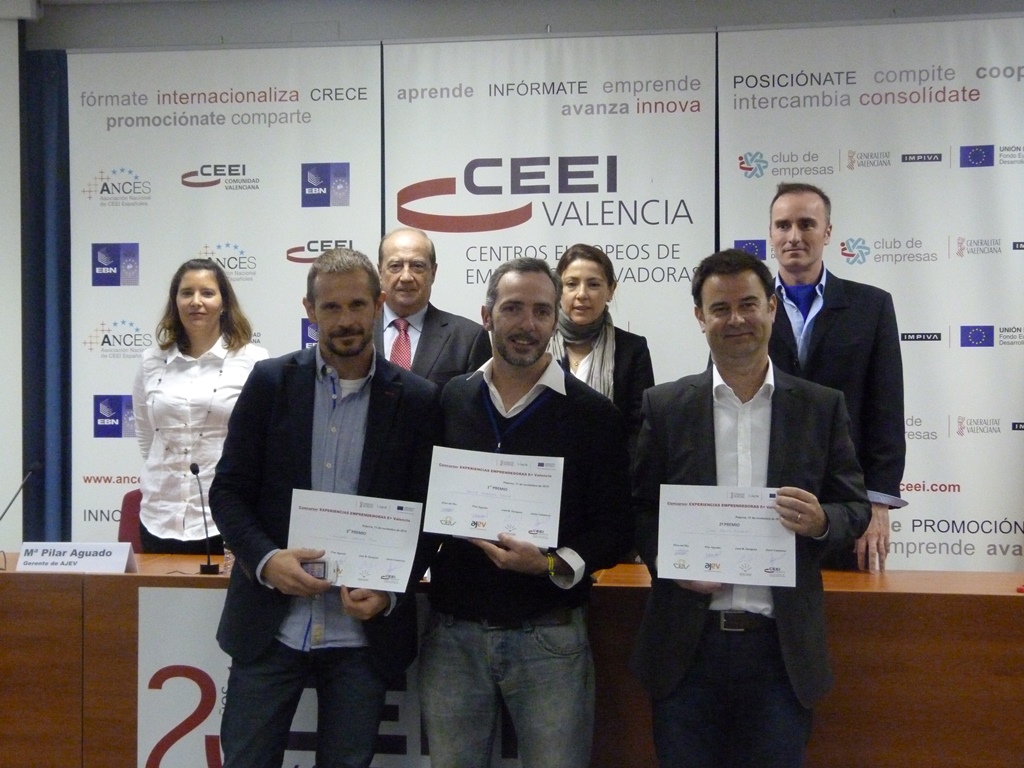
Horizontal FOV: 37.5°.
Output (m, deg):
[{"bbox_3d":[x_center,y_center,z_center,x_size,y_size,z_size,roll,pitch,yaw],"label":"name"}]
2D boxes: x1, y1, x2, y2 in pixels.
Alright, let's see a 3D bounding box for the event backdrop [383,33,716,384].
[{"bbox_3d":[0.128,-0.210,5.410,1.200,2.050,0.030,0,1,9],"label":"event backdrop"}]

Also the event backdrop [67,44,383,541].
[{"bbox_3d":[-1.074,-0.216,5.609,1.217,2.050,0.030,0,1,9],"label":"event backdrop"}]

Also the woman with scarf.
[{"bbox_3d":[0.214,0.421,4.380,0.430,1.650,0.290,0,1,3],"label":"woman with scarf"}]

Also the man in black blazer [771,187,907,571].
[{"bbox_3d":[0.830,0.340,4.241,0.560,1.810,0.340,0,1,7],"label":"man in black blazer"}]

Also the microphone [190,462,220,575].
[{"bbox_3d":[-0.817,0.361,4.040,0.075,0.296,0.110,0,1,-11],"label":"microphone"}]

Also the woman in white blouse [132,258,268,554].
[{"bbox_3d":[-0.941,0.441,4.560,0.440,1.640,0.290,0,1,3],"label":"woman in white blouse"}]

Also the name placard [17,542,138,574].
[{"bbox_3d":[-1.164,0.465,4.040,0.295,0.080,0.080,0,1,5],"label":"name placard"}]

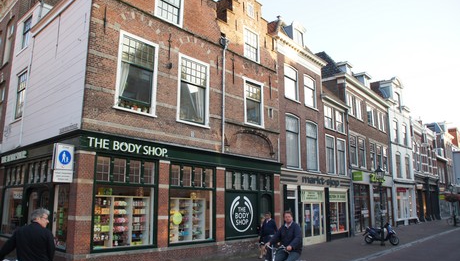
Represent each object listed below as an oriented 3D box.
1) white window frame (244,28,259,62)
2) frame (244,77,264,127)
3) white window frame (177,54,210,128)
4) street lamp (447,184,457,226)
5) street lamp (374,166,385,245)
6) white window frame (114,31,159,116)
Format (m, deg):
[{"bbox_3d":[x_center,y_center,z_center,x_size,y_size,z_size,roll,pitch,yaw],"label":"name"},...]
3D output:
[{"bbox_3d":[0.955,-3.717,15.130,0.150,1.488,1.054,-11,-16,43],"label":"white window frame"},{"bbox_3d":[1.022,-1.153,14.672,0.150,1.994,1.364,-11,-16,43],"label":"frame"},{"bbox_3d":[-1.272,-1.390,12.271,0.150,2.449,1.498,-11,-16,43],"label":"white window frame"},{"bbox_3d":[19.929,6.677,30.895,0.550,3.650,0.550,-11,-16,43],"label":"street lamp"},{"bbox_3d":[6.974,3.481,16.108,0.450,3.650,0.450,-11,-16,43],"label":"street lamp"},{"bbox_3d":[-2.848,-1.722,10.656,0.150,2.449,1.447,-11,-16,43],"label":"white window frame"}]

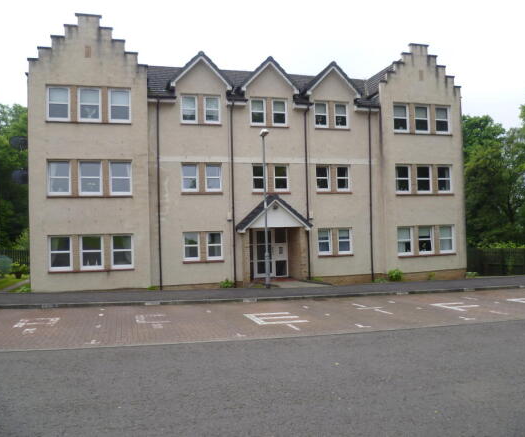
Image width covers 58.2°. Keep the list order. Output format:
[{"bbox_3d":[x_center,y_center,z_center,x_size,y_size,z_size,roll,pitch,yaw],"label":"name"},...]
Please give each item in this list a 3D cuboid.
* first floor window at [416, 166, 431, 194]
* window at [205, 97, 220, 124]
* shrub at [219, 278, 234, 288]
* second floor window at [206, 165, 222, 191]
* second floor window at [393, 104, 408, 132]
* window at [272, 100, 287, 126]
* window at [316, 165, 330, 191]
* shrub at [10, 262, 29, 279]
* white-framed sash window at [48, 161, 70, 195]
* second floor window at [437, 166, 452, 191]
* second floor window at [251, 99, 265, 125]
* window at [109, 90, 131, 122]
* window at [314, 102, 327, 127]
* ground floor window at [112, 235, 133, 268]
[{"bbox_3d":[7.054,-1.678,20.418,0.762,1.215,0.120,-1,-1,-15],"label":"first floor window"},{"bbox_3d":[-2.024,-4.313,18.830,0.657,1.083,0.120,-1,-1,-15],"label":"window"},{"bbox_3d":[-1.356,2.474,17.878,0.461,0.342,0.435,-1,-1,-15],"label":"shrub"},{"bbox_3d":[-1.958,-1.615,18.781,0.657,1.083,0.120,-1,-1,-15],"label":"second floor window"},{"bbox_3d":[5.999,-4.306,20.401,0.820,1.210,0.140,-1,-1,-16],"label":"second floor window"},{"bbox_3d":[0.728,-4.439,19.780,0.670,1.120,0.120,-1,-1,-16],"label":"window"},{"bbox_3d":[2.562,-1.655,19.459,0.601,1.076,0.120,-1,-1,-15],"label":"window"},{"bbox_3d":[-10.856,2.323,21.063,0.811,0.726,0.900,-1,-1,-16],"label":"shrub"},{"bbox_3d":[-7.328,-1.453,17.065,0.790,1.240,0.120,-1,-1,-16],"label":"white-framed sash window"},{"bbox_3d":[8.029,-1.697,20.685,0.762,1.215,0.120,-1,-1,-15],"label":"second floor window"},{"bbox_3d":[-0.122,-4.232,18.802,0.618,1.076,0.120,-1,-1,-15],"label":"second floor window"},{"bbox_3d":[-5.300,-4.183,17.502,0.800,1.232,0.120,-1,-1,-15],"label":"window"},{"bbox_3d":[2.492,-4.402,20.025,0.657,1.083,0.120,-1,-1,-15],"label":"window"},{"bbox_3d":[-5.201,1.242,17.592,0.790,1.240,0.120,-1,-1,-16],"label":"ground floor window"}]

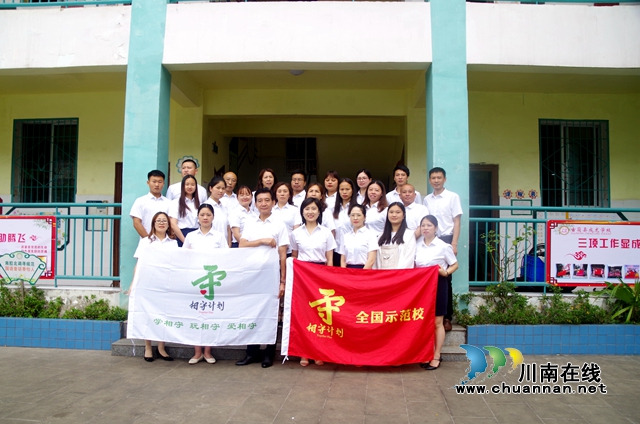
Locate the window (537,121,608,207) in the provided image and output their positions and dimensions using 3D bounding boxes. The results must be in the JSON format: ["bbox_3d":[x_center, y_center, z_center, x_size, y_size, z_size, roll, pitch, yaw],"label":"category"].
[{"bbox_3d":[4.051,-0.762,7.624,1.160,1.430,0.120,0,-3,1],"label":"window"}]

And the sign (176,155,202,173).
[{"bbox_3d":[-2.118,-0.755,7.710,0.382,0.302,0.030,0,-3,1],"label":"sign"}]

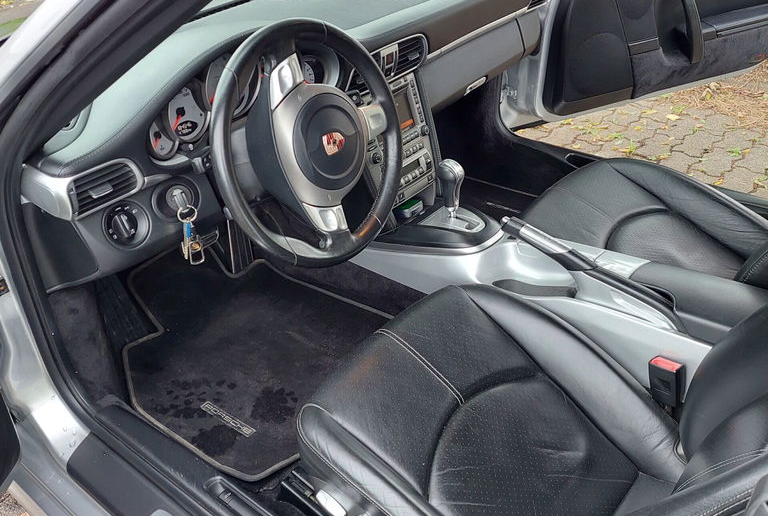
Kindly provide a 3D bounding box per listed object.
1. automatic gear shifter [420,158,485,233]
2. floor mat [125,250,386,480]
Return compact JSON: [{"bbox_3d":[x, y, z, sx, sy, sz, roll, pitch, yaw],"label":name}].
[{"bbox_3d":[0.146,-0.124,1.390,0.122,0.145,0.095,24,41,31],"label":"automatic gear shifter"},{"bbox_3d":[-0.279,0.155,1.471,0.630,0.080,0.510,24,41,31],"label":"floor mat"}]

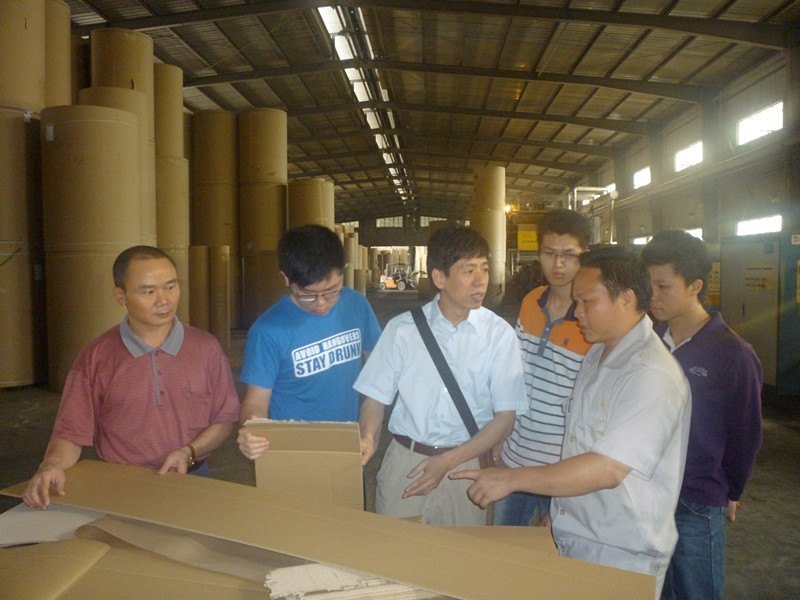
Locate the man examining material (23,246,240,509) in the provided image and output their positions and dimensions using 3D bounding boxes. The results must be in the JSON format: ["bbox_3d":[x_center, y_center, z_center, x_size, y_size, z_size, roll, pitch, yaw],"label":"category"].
[{"bbox_3d":[-0.700,0.658,1.936,0.600,1.650,0.500,-1,3,-19],"label":"man examining material"}]

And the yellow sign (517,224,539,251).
[{"bbox_3d":[3.629,-1.772,19.000,0.600,0.730,0.040,0,3,5],"label":"yellow sign"}]

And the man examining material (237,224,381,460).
[{"bbox_3d":[-0.260,0.637,1.955,0.480,1.690,0.440,-1,3,-16],"label":"man examining material"}]

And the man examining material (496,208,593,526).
[{"bbox_3d":[0.490,0.589,2.203,0.480,1.760,0.360,1,3,25],"label":"man examining material"}]

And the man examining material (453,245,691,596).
[{"bbox_3d":[0.420,0.676,1.676,0.640,1.640,0.500,-1,3,-14],"label":"man examining material"}]

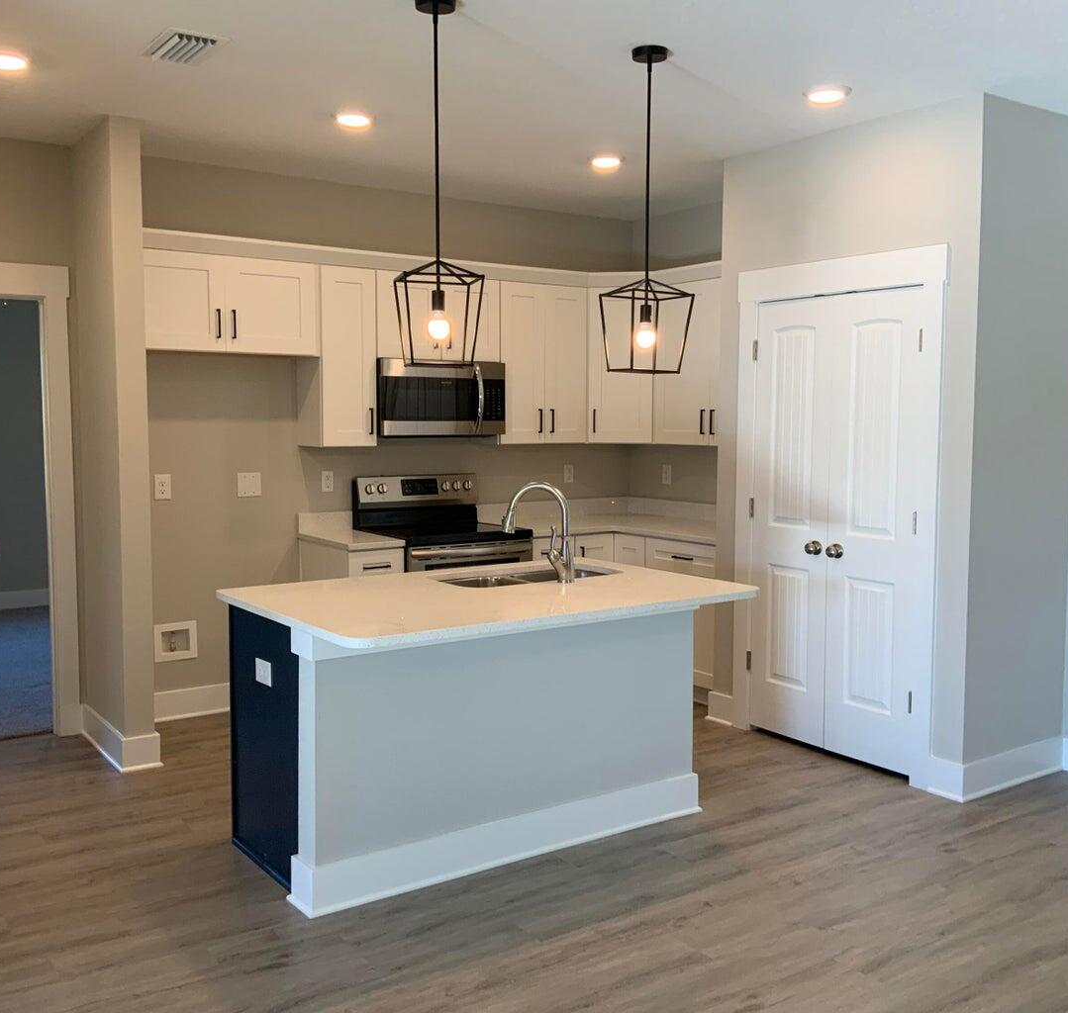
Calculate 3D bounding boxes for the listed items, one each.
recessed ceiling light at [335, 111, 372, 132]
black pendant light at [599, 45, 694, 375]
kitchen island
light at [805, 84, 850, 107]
[{"bbox_3d":[-0.749,-1.601,4.696,0.180,0.030,0.180,0,5,0],"label":"recessed ceiling light"},{"bbox_3d":[0.386,-0.998,3.864,0.244,1.082,0.244,-2,5,-24],"label":"black pendant light"},{"bbox_3d":[-0.143,0.752,4.125,1.679,0.902,1.081,-3,6,-35],"label":"kitchen island"},{"bbox_3d":[1.115,-1.566,4.311,0.180,0.030,0.180,0,5,0],"label":"light"}]

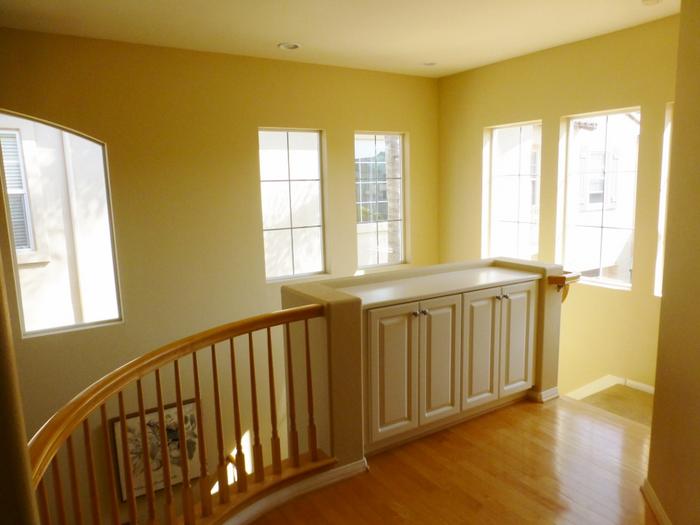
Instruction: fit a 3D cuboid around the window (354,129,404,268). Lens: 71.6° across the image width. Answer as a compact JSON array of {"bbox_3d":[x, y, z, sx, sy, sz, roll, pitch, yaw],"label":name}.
[{"bbox_3d":[0.359,-0.716,5.663,0.740,1.530,0.100,-7,10,-30],"label":"window"}]

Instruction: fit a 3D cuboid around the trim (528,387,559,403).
[{"bbox_3d":[1.422,0.954,3.533,0.190,0.075,0.100,-7,10,-30],"label":"trim"}]

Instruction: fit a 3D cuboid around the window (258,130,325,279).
[{"bbox_3d":[-0.589,-0.606,5.122,0.740,1.530,0.100,-7,10,-30],"label":"window"}]

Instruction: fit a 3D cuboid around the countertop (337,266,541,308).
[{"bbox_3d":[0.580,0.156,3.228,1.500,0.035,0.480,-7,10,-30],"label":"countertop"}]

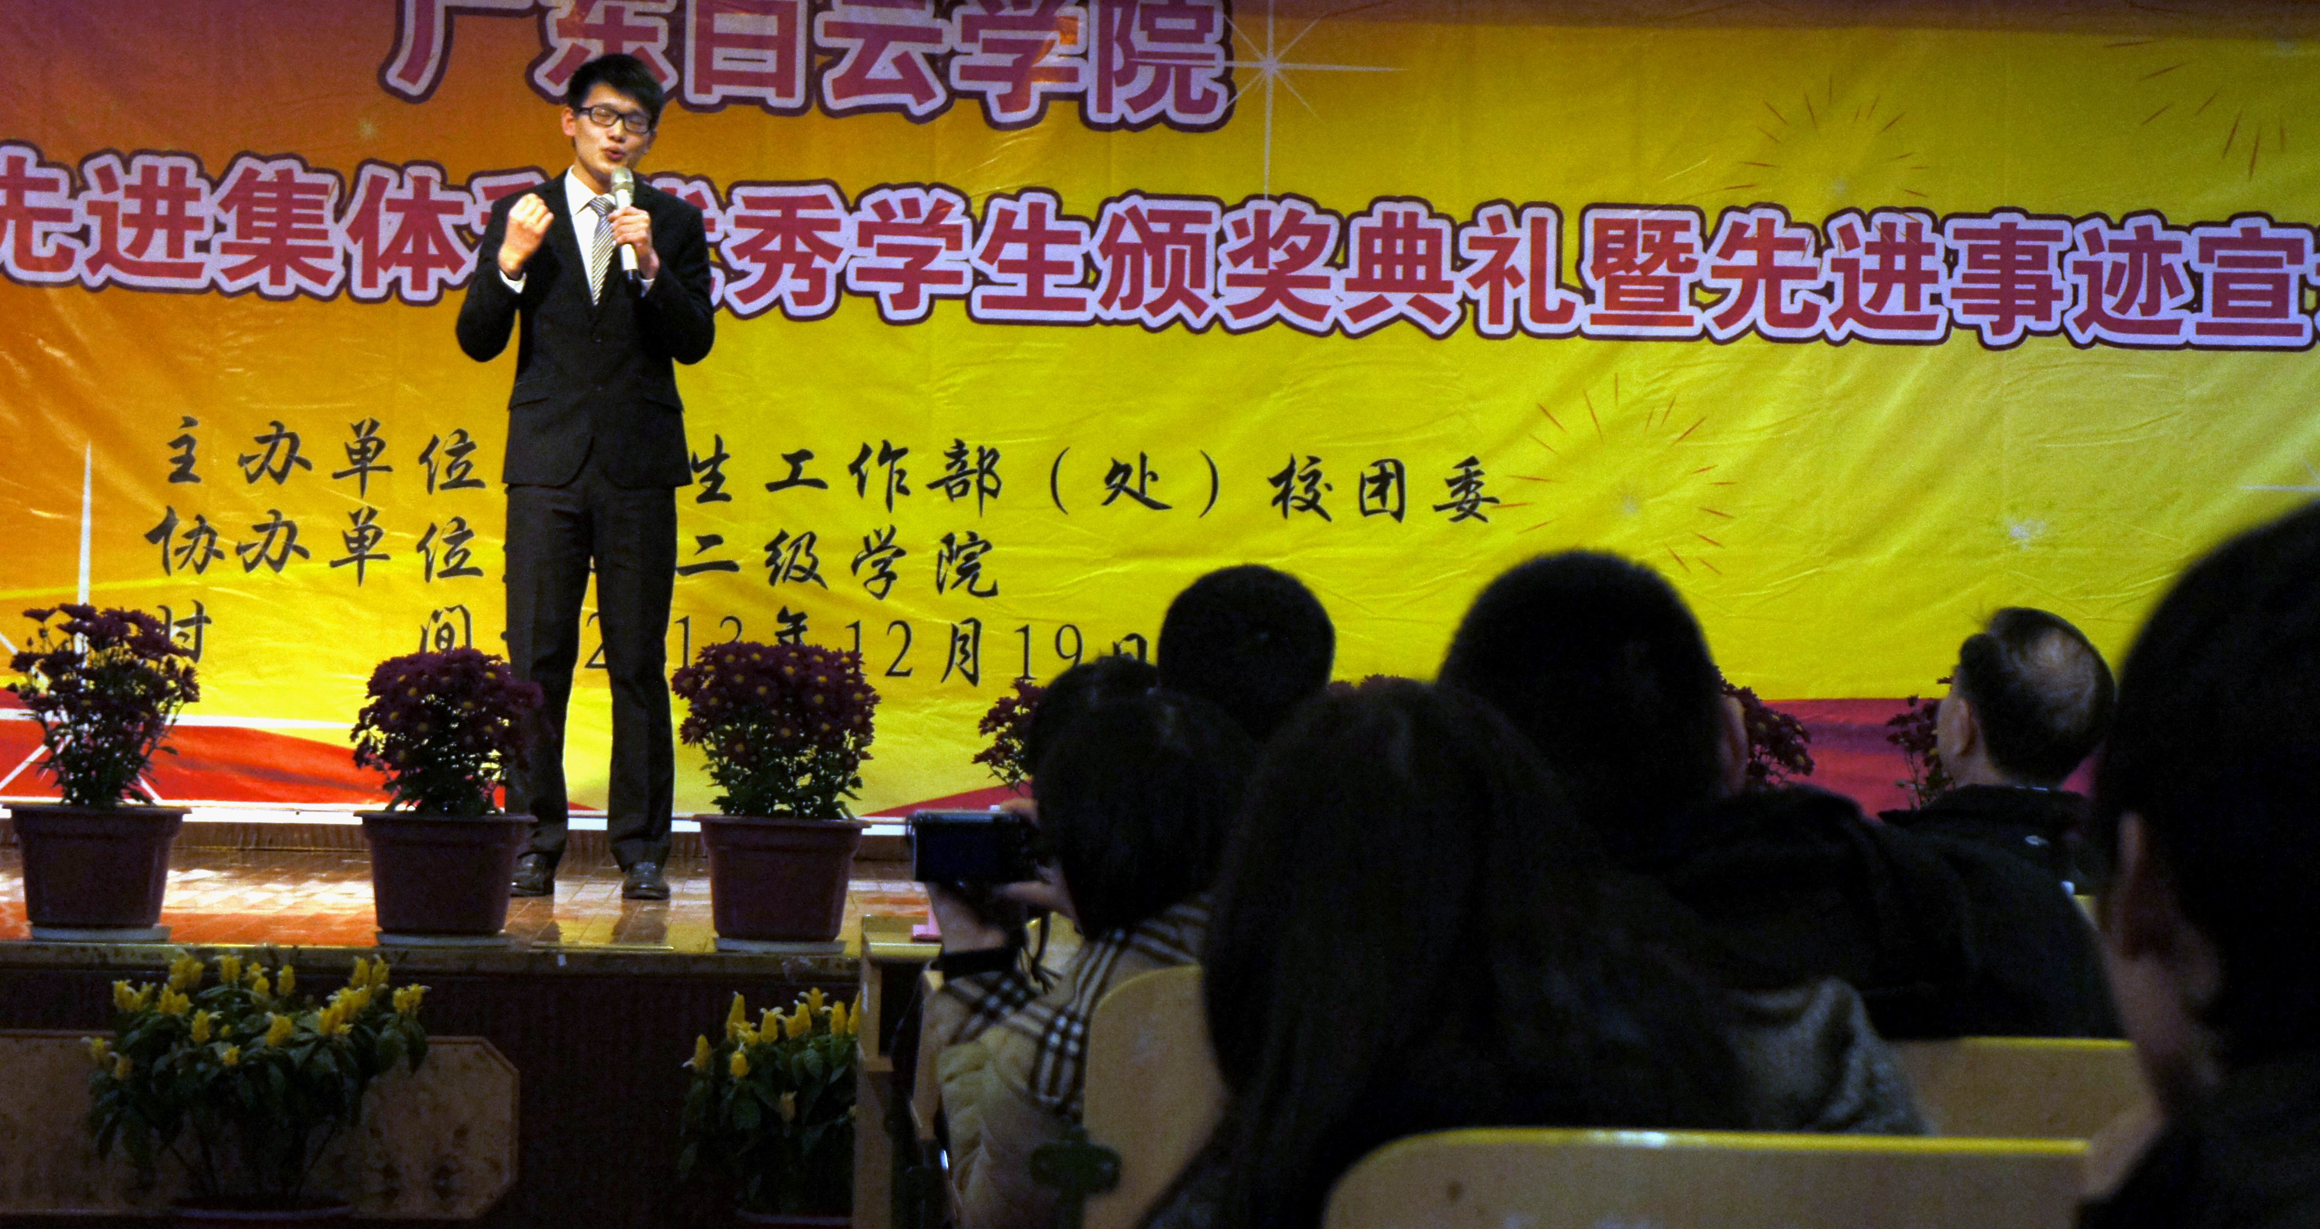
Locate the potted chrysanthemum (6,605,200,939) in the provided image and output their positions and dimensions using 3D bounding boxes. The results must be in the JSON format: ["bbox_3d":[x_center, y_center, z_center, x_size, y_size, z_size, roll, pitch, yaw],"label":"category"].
[{"bbox_3d":[-1.791,0.266,8.950,0.325,0.565,0.325,1,-1,-4],"label":"potted chrysanthemum"}]

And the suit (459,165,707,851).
[{"bbox_3d":[-1.207,-0.193,11.005,0.540,1.440,0.420,1,-1,-5],"label":"suit"}]

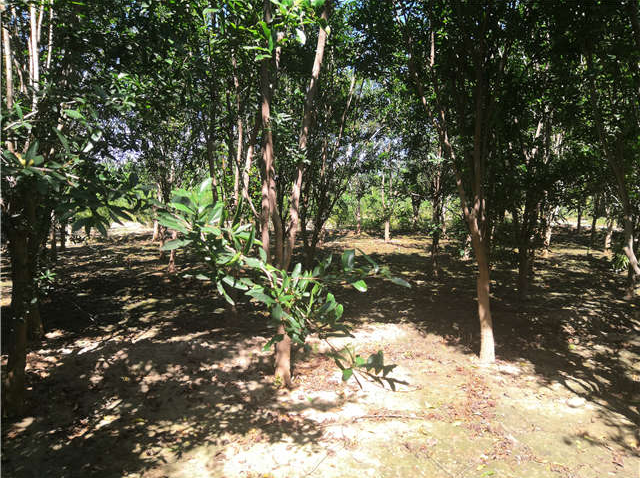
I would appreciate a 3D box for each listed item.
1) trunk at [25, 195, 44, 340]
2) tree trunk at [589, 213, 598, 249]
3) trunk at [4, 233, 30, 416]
[{"bbox_3d":[-3.031,0.303,5.300,0.180,1.514,0.170,0,5,0],"label":"trunk"},{"bbox_3d":[7.670,-0.210,14.000,0.240,1.000,0.220,0,5,0],"label":"tree trunk"},{"bbox_3d":[-2.091,0.584,3.450,0.160,1.286,0.150,0,5,0],"label":"trunk"}]

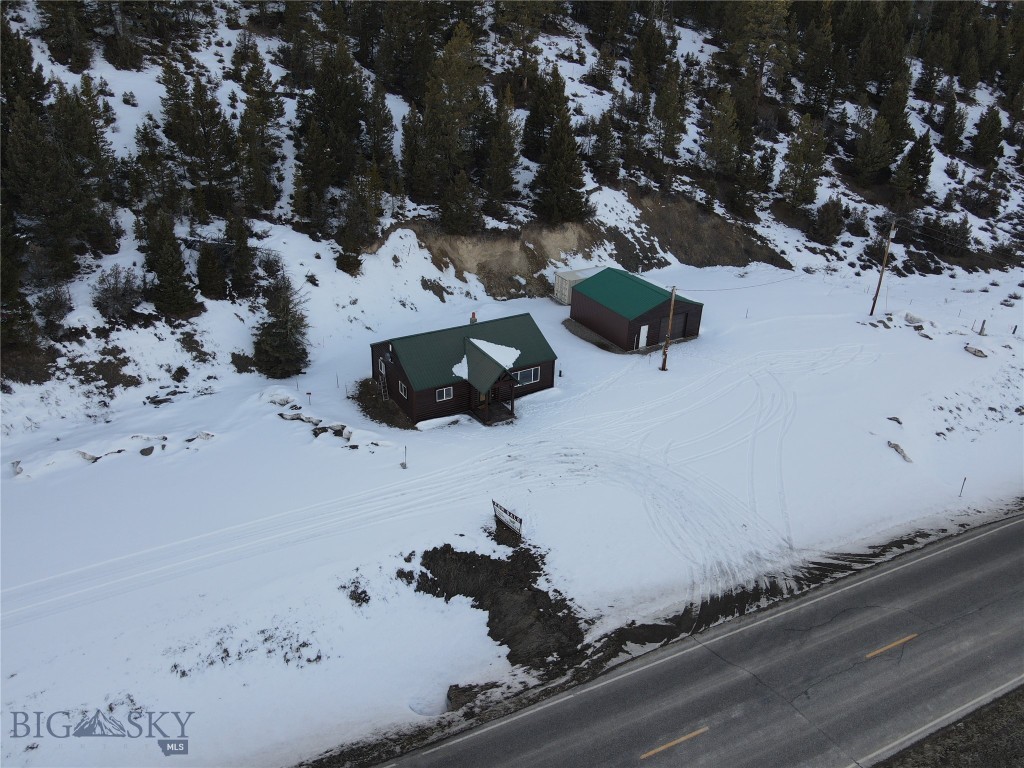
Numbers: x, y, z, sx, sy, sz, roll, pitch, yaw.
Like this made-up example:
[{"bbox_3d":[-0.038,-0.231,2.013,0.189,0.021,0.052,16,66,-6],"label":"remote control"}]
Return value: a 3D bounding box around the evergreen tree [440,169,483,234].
[{"bbox_3d":[-5.485,-19.922,77.119,4.528,6.553,4.528,0,26,-4],"label":"evergreen tree"}]

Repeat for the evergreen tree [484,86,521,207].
[{"bbox_3d":[-0.986,-24.369,73.357,3.719,11.601,3.719,1,28,-1],"label":"evergreen tree"}]

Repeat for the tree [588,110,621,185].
[{"bbox_3d":[10.554,-26.960,81.027,3.652,7.749,3.652,5,28,6],"label":"tree"}]

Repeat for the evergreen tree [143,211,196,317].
[{"bbox_3d":[-28.294,-9.633,57.638,4.094,8.883,4.094,1,27,0],"label":"evergreen tree"}]

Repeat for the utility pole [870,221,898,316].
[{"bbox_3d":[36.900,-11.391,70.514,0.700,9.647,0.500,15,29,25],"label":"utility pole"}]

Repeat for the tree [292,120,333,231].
[{"bbox_3d":[-18.419,-19.148,65.588,3.695,9.651,3.695,-5,28,-14],"label":"tree"}]

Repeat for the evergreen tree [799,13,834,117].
[{"bbox_3d":[45.438,-46.230,103.894,4.455,13.912,4.455,1,27,0],"label":"evergreen tree"}]

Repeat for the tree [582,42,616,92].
[{"bbox_3d":[12.345,-44.073,98.982,4.760,6.376,4.760,1,27,0],"label":"tree"}]

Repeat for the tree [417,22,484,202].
[{"bbox_3d":[-6.245,-26.713,70.977,6.998,16.644,6.998,0,28,-5],"label":"tree"}]

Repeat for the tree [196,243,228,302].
[{"bbox_3d":[-24.576,-9.236,58.259,2.626,4.631,2.626,-10,30,-21],"label":"tree"}]

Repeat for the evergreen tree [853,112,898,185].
[{"bbox_3d":[49.831,-31.706,96.304,5.527,9.120,5.527,1,27,0],"label":"evergreen tree"}]

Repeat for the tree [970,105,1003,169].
[{"bbox_3d":[66.003,-34.535,98.761,4.611,7.719,4.611,17,30,28],"label":"tree"}]

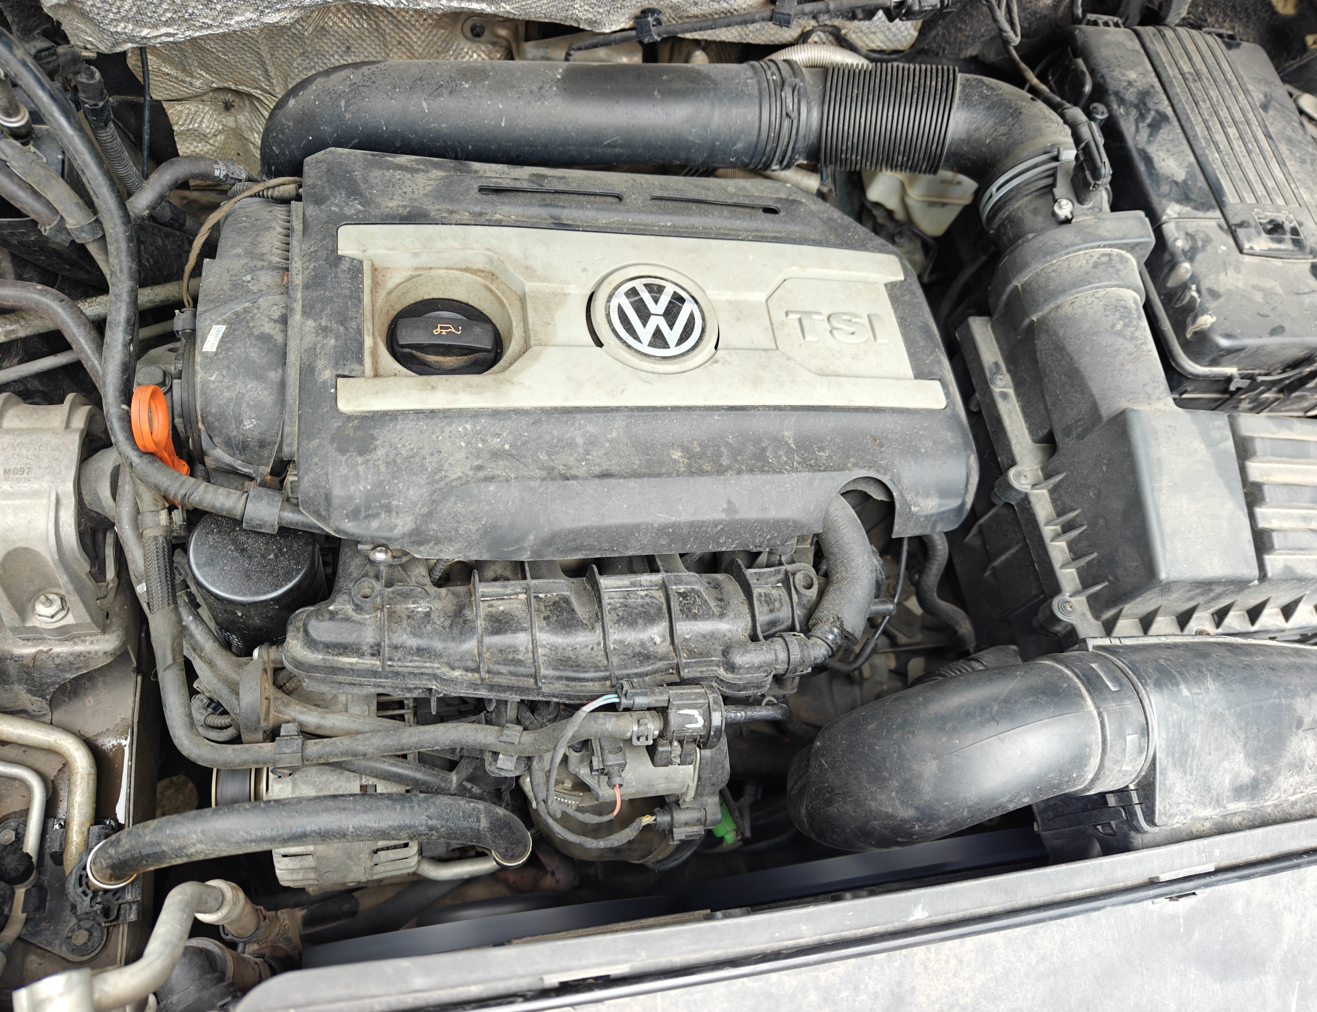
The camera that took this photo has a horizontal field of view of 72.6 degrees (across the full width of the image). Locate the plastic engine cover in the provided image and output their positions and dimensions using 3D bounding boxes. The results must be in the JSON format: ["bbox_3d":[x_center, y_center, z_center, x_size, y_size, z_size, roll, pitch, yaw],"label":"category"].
[{"bbox_3d":[-0.025,-0.098,0.594,0.500,0.098,0.263,-1,65,-17],"label":"plastic engine cover"}]

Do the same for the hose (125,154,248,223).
[{"bbox_3d":[-0.323,-0.220,0.617,0.089,0.038,0.026,-17,71,-23],"label":"hose"}]

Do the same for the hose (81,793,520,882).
[{"bbox_3d":[-0.194,0.193,0.521,0.247,0.058,0.041,3,64,-15],"label":"hose"}]

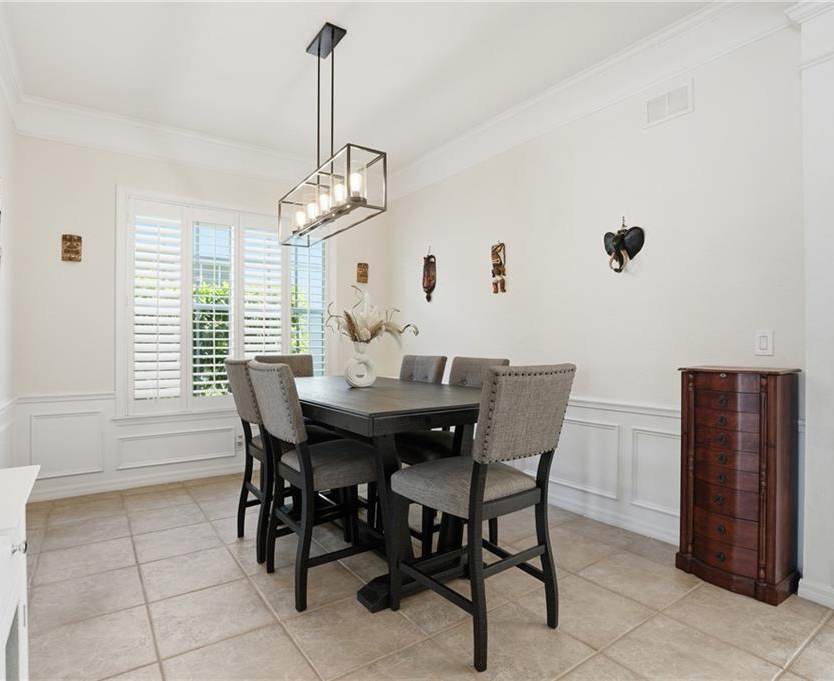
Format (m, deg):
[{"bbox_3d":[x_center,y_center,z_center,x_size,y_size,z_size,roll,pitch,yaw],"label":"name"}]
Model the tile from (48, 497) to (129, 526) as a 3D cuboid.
[{"bbox_3d":[-2.313,1.196,3.197,0.450,0.012,0.450,1,-1,-36],"label":"tile"}]

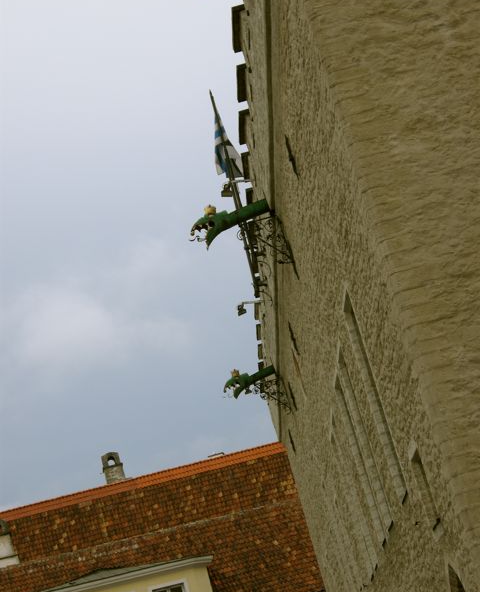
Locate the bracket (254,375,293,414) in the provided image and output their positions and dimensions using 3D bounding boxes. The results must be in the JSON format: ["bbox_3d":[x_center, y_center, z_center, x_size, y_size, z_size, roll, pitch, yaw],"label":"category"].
[{"bbox_3d":[0.956,2.857,45.500,0.820,0.950,0.180,-14,-16,-2],"label":"bracket"}]

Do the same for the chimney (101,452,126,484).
[{"bbox_3d":[-6.130,8.433,78.500,0.950,1.500,0.930,-14,-16,-2],"label":"chimney"}]

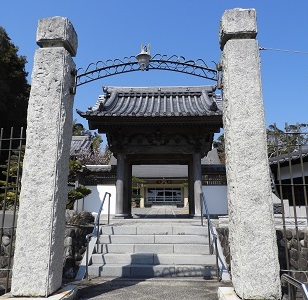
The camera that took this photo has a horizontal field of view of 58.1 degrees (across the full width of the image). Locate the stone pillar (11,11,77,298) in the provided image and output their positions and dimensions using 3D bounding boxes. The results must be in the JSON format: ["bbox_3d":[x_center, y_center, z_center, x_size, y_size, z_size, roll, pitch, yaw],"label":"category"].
[{"bbox_3d":[-1.823,-0.066,4.826,0.576,4.667,0.586,-1,-12,3],"label":"stone pillar"}]

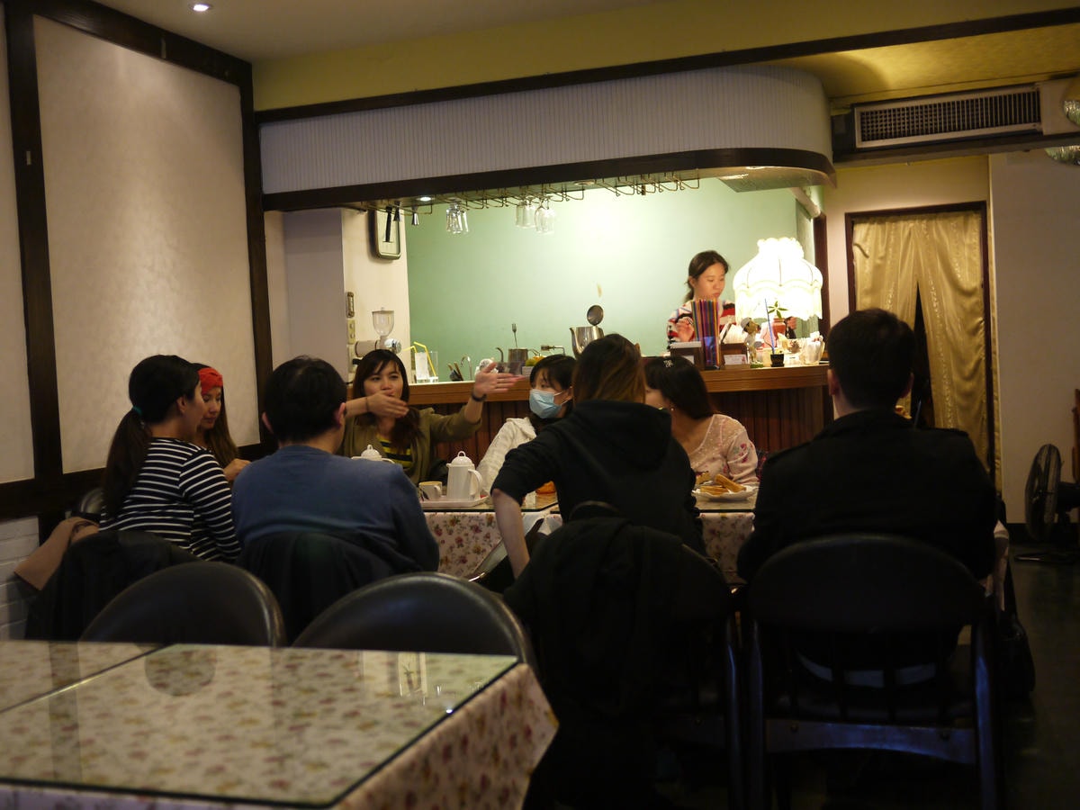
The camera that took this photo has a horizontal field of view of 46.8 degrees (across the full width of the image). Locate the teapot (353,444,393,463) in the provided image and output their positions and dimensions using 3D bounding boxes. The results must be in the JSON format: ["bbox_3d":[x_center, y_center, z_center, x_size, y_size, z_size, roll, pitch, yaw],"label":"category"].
[{"bbox_3d":[-0.582,0.224,4.350,0.150,0.170,0.100,-3,2,-3],"label":"teapot"}]

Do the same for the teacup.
[{"bbox_3d":[-0.351,0.277,4.032,0.075,0.056,0.095,-4,2,-38],"label":"teacup"}]

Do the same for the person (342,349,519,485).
[{"bbox_3d":[-0.453,0.422,4.499,0.640,1.260,0.780,-3,2,7],"label":"person"}]

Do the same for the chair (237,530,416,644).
[{"bbox_3d":[-0.423,0.682,3.200,0.470,0.790,0.520,-2,2,19],"label":"chair"}]

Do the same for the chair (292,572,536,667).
[{"bbox_3d":[-0.291,0.747,2.269,0.530,0.800,0.540,-2,2,18],"label":"chair"}]

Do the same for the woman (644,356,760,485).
[{"bbox_3d":[0.502,0.426,4.151,0.500,1.180,0.750,-2,2,23],"label":"woman"}]

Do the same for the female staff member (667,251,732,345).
[{"bbox_3d":[0.793,0.133,5.477,0.450,1.630,0.360,-3,2,-14],"label":"female staff member"}]

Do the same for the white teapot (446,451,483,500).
[{"bbox_3d":[-0.251,0.238,4.302,0.138,0.168,0.092,-1,3,38],"label":"white teapot"}]

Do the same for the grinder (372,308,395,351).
[{"bbox_3d":[-0.717,-0.254,5.600,0.230,0.360,0.130,-2,2,19],"label":"grinder"}]

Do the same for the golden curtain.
[{"bbox_3d":[2.287,-0.257,7.456,0.760,1.750,0.090,-2,2,18],"label":"golden curtain"}]

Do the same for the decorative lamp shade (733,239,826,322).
[{"bbox_3d":[0.992,-0.528,5.212,0.380,0.340,0.380,-2,2,18],"label":"decorative lamp shade"}]

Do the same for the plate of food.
[{"bbox_3d":[0.618,0.260,4.096,0.230,0.075,0.230,-3,2,0],"label":"plate of food"}]

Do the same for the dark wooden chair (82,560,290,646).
[{"bbox_3d":[-0.798,0.762,2.561,0.530,0.800,0.540,-2,2,18],"label":"dark wooden chair"}]

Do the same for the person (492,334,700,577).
[{"bbox_3d":[0.163,0.450,3.293,0.550,1.270,0.720,-3,2,10],"label":"person"}]

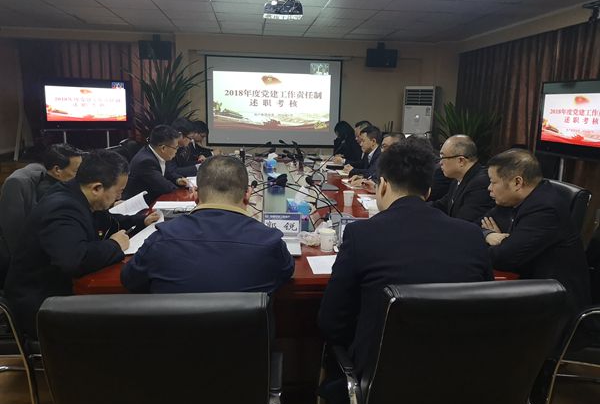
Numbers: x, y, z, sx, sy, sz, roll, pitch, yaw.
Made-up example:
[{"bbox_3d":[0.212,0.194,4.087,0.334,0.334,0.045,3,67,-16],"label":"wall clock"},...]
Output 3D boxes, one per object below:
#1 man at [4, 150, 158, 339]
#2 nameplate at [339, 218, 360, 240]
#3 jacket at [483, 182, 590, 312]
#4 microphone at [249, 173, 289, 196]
[{"bbox_3d":[-0.930,0.380,2.133,0.720,1.230,0.600,0,12,-6],"label":"man"},{"bbox_3d":[0.308,0.146,2.441,0.205,0.115,0.060,0,12,-6],"label":"nameplate"},{"bbox_3d":[0.967,0.186,2.079,0.450,0.620,0.520,1,11,-3],"label":"jacket"},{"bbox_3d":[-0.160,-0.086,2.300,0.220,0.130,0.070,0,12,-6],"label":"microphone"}]

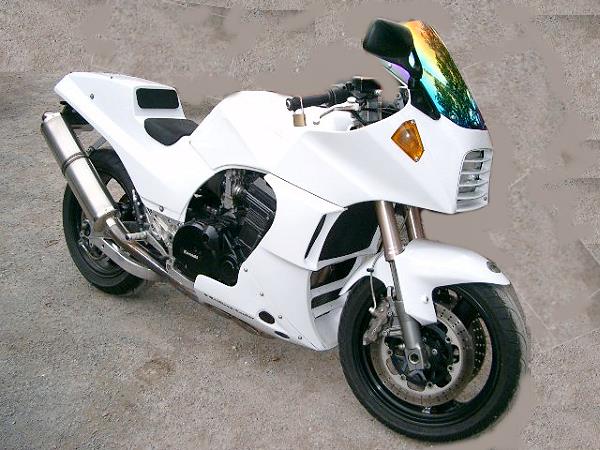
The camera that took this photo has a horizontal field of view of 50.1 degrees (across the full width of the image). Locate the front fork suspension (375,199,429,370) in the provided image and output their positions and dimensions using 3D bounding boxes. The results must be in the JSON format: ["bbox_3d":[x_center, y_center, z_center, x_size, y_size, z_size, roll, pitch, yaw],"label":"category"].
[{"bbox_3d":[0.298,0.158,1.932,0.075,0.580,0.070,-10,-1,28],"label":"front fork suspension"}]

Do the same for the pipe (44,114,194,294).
[{"bbox_3d":[-0.744,-0.072,2.507,0.888,0.195,0.135,48,29,15],"label":"pipe"}]

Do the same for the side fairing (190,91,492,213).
[{"bbox_3d":[0.132,-0.244,2.114,1.030,0.340,0.500,18,15,33],"label":"side fairing"}]

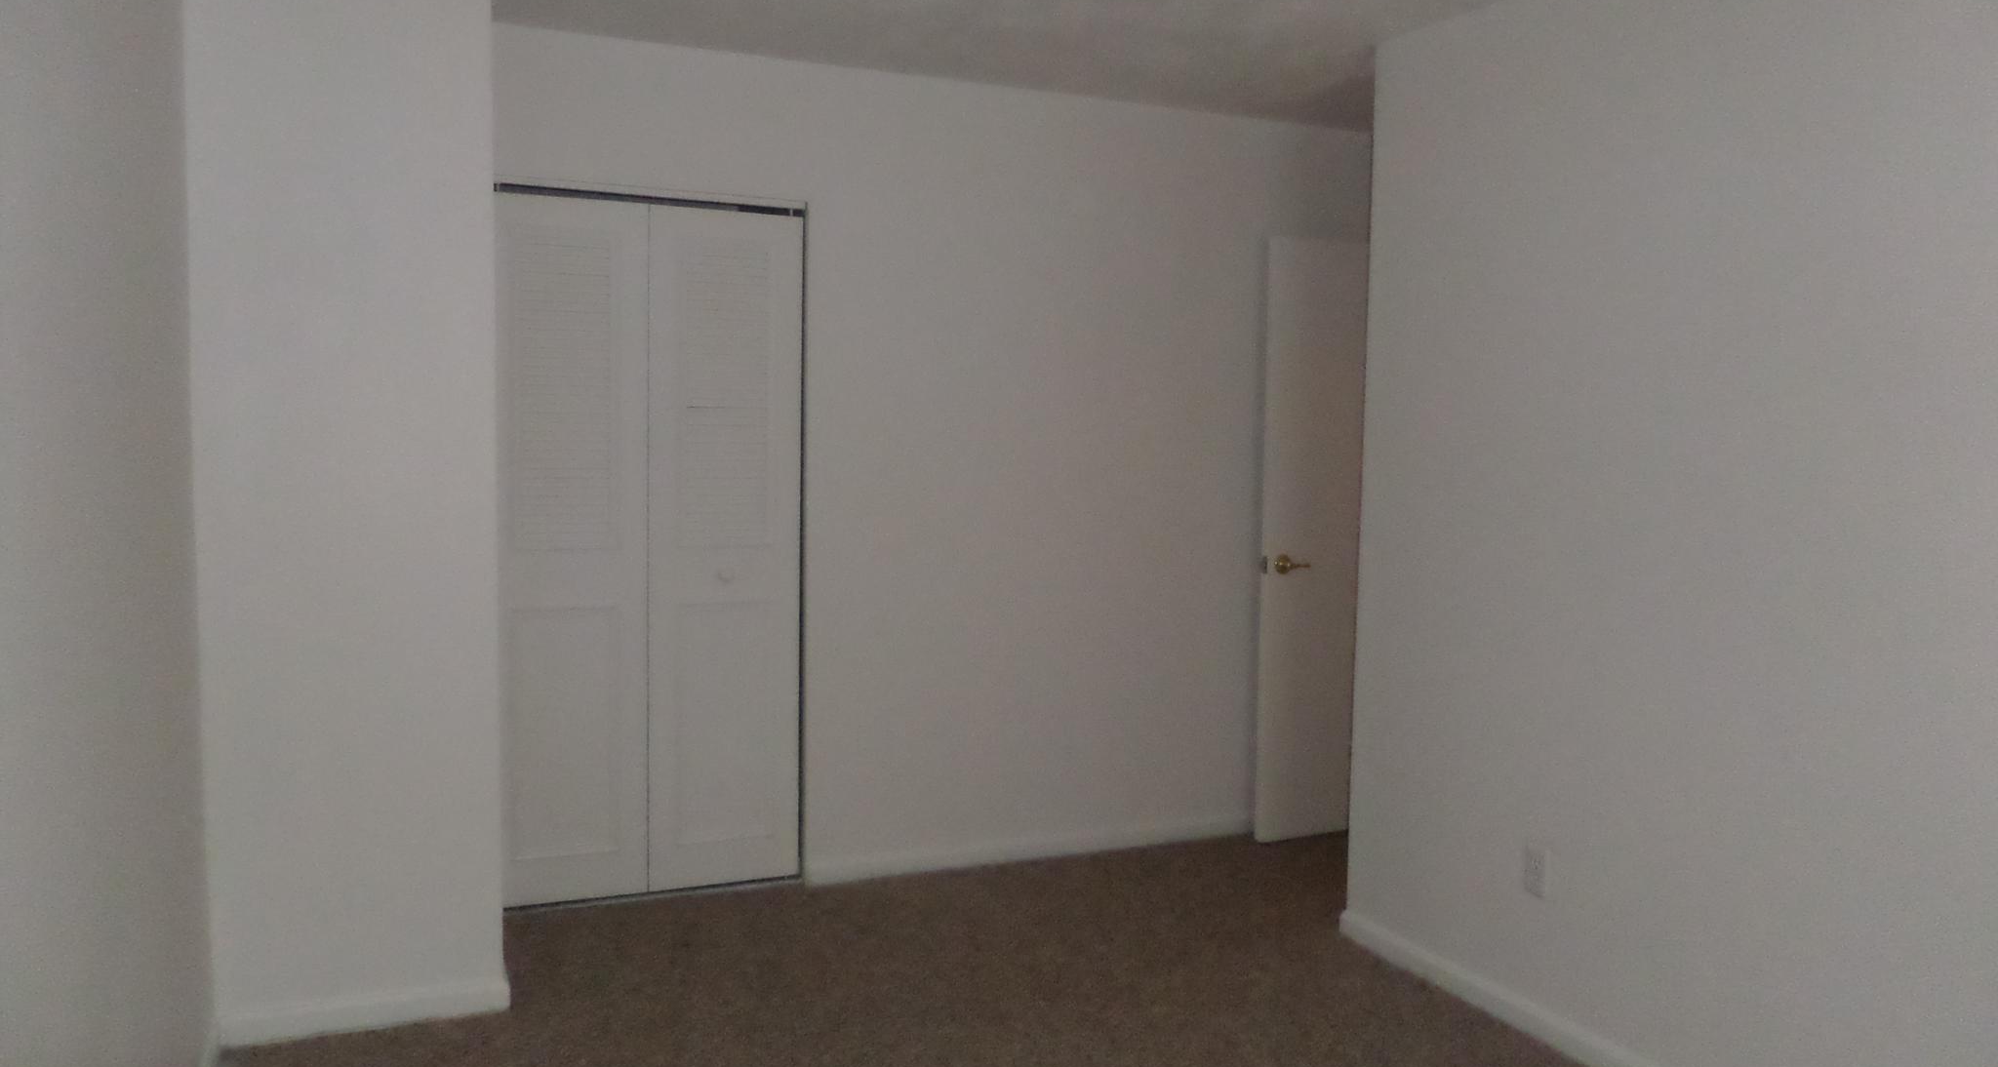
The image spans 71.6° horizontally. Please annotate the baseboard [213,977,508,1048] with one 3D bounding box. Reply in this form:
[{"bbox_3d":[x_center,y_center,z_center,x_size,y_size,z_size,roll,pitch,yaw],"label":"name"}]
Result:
[{"bbox_3d":[-1.452,1.104,3.195,0.610,0.088,0.022,-1,5,-24],"label":"baseboard"}]

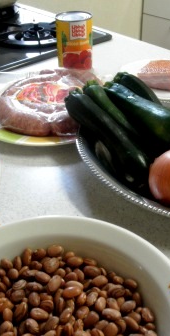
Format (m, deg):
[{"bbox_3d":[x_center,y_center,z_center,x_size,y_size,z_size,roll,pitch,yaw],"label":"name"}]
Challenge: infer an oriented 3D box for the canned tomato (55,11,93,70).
[{"bbox_3d":[-0.021,-0.285,0.813,0.076,0.111,0.076,-1,39,1],"label":"canned tomato"}]

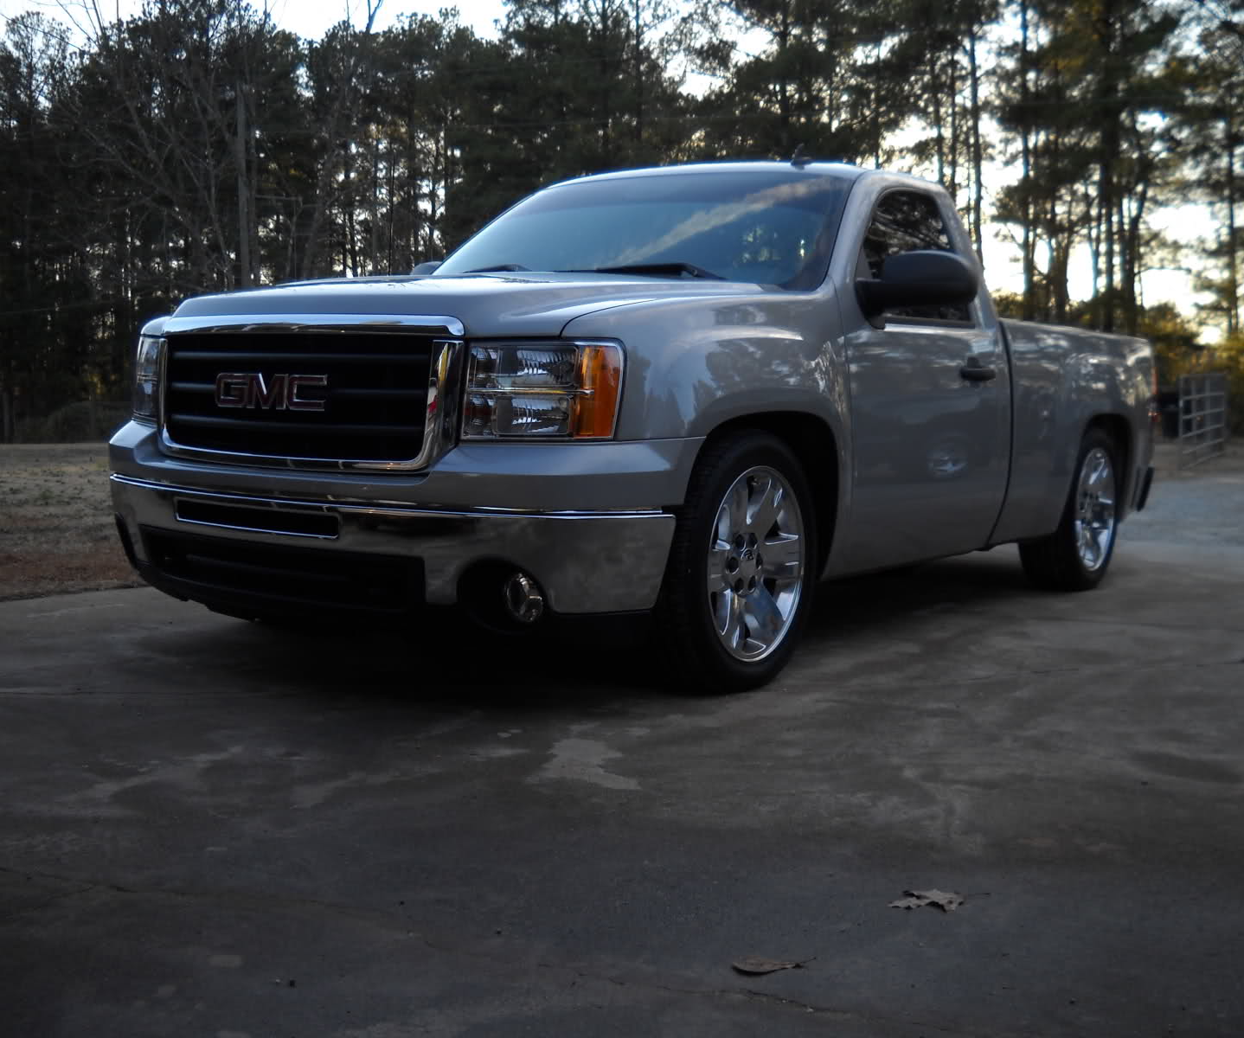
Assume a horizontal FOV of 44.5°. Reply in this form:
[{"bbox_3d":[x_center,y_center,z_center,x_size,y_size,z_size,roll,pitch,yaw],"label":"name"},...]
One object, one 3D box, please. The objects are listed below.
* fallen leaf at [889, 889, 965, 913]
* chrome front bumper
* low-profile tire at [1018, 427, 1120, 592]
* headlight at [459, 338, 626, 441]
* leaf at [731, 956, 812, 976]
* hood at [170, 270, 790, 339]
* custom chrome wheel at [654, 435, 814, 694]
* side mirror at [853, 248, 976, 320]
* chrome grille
[{"bbox_3d":[0.507,0.636,2.528,0.130,0.022,0.090,1,5,0],"label":"fallen leaf"},{"bbox_3d":[-0.837,0.049,4.205,2.000,0.285,0.500,4,6,35],"label":"chrome front bumper"},{"bbox_3d":[2.007,-0.051,6.820,0.265,0.748,0.748,4,6,35],"label":"low-profile tire"},{"bbox_3d":[-0.205,-0.316,3.774,0.360,0.247,0.240,4,6,35],"label":"headlight"},{"bbox_3d":[0.219,0.655,2.226,0.122,0.020,0.060,0,5,-9],"label":"leaf"},{"bbox_3d":[-0.551,-0.646,4.539,1.620,0.257,1.310,4,6,35],"label":"hood"},{"bbox_3d":[0.286,0.118,4.340,0.265,0.748,0.748,4,6,35],"label":"custom chrome wheel"},{"bbox_3d":[0.926,-0.733,4.739,0.290,0.217,0.240,4,6,35],"label":"side mirror"},{"bbox_3d":[-0.909,-0.334,4.059,1.130,0.340,0.160,4,6,35],"label":"chrome grille"}]

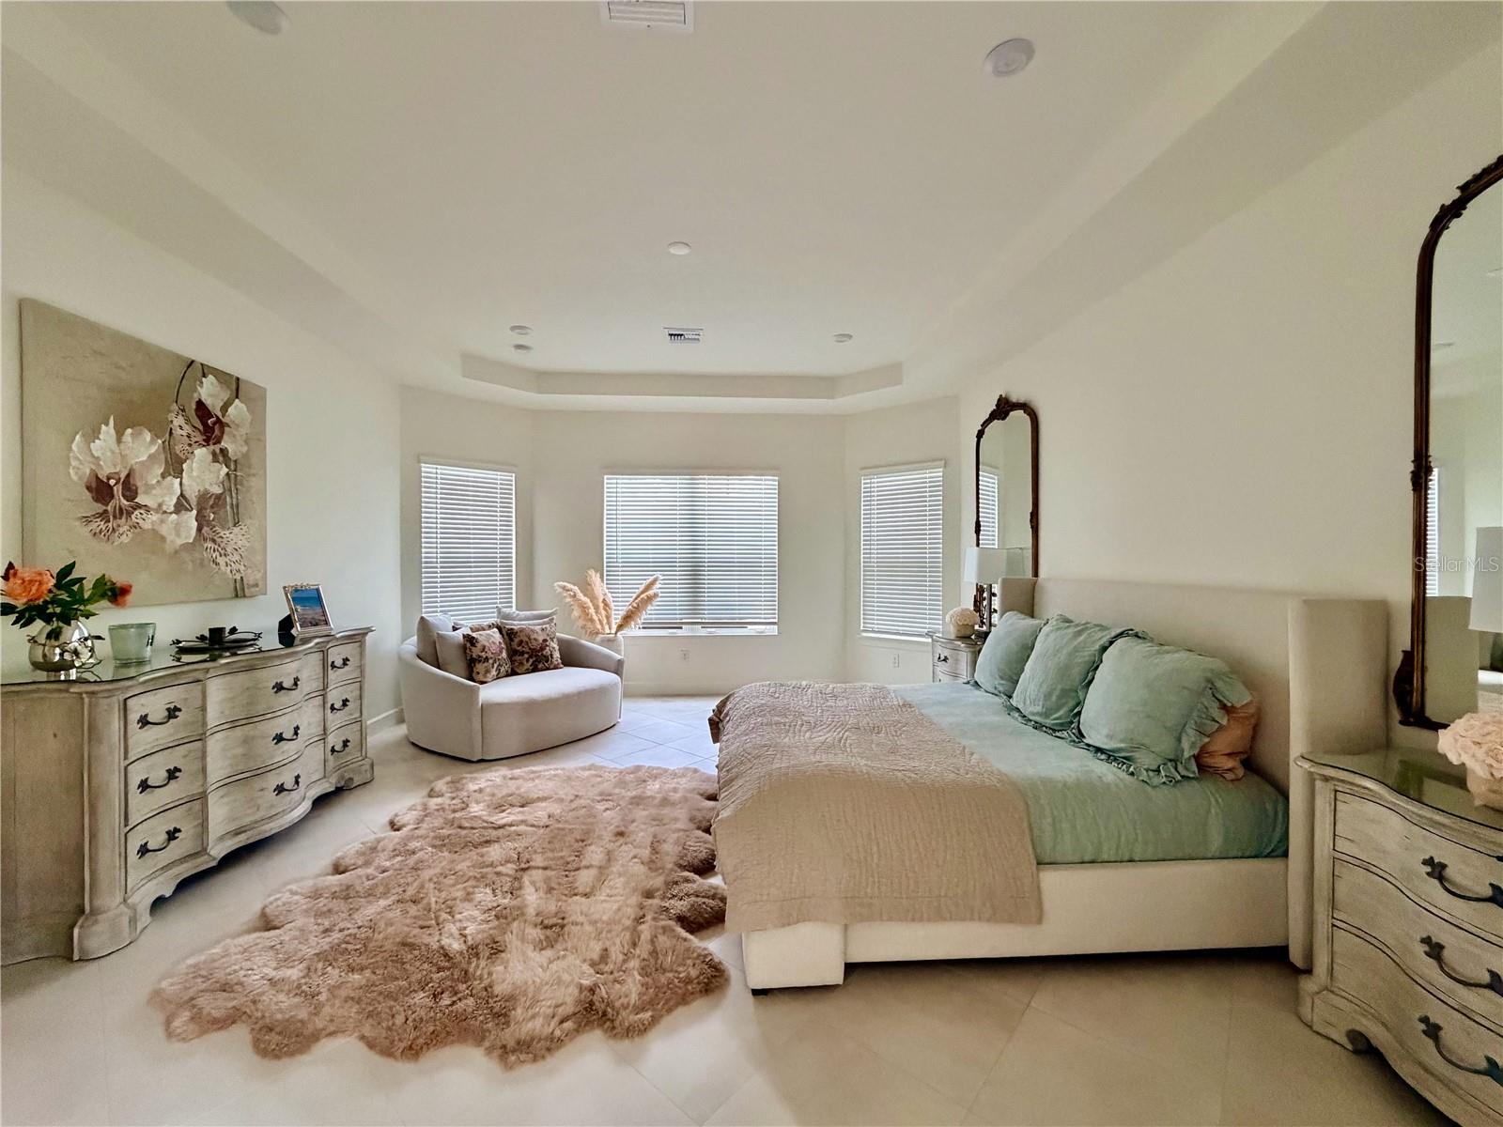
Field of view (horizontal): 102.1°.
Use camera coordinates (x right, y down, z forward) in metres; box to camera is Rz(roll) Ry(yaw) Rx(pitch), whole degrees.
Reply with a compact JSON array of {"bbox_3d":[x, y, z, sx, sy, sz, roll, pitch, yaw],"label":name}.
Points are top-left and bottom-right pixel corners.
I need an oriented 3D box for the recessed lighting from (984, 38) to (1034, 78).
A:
[{"bbox_3d":[0.857,-1.672,2.025,0.155,0.030,0.155,0,1,-3],"label":"recessed lighting"}]

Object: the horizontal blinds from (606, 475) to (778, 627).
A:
[{"bbox_3d":[-0.600,-0.122,6.101,1.746,1.551,0.060,0,1,-3],"label":"horizontal blinds"}]

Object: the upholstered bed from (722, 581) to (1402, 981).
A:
[{"bbox_3d":[0.992,0.748,3.136,2.228,1.265,2.214,0,1,-3],"label":"upholstered bed"}]

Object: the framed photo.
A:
[{"bbox_3d":[-2.729,0.285,3.758,0.060,0.290,0.210,-24,-9,23],"label":"framed photo"}]

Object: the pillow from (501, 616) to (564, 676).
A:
[{"bbox_3d":[-1.863,0.692,5.125,0.480,0.470,0.150,-1,-17,-45],"label":"pillow"}]

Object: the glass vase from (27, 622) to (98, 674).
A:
[{"bbox_3d":[-2.700,0.324,2.376,0.180,0.190,0.180,0,1,42],"label":"glass vase"}]

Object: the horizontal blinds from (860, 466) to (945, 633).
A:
[{"bbox_3d":[1.429,-0.098,5.844,0.832,1.572,0.060,0,1,38],"label":"horizontal blinds"}]

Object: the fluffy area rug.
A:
[{"bbox_3d":[-1.023,1.355,2.821,1.819,0.060,2.355,0,1,-3],"label":"fluffy area rug"}]

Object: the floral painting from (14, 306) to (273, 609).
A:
[{"bbox_3d":[-2.833,-0.415,2.961,0.040,1.210,1.269,0,1,-3],"label":"floral painting"}]

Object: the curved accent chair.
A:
[{"bbox_3d":[-1.847,0.997,4.965,1.311,0.733,1.403,0,1,37],"label":"curved accent chair"}]

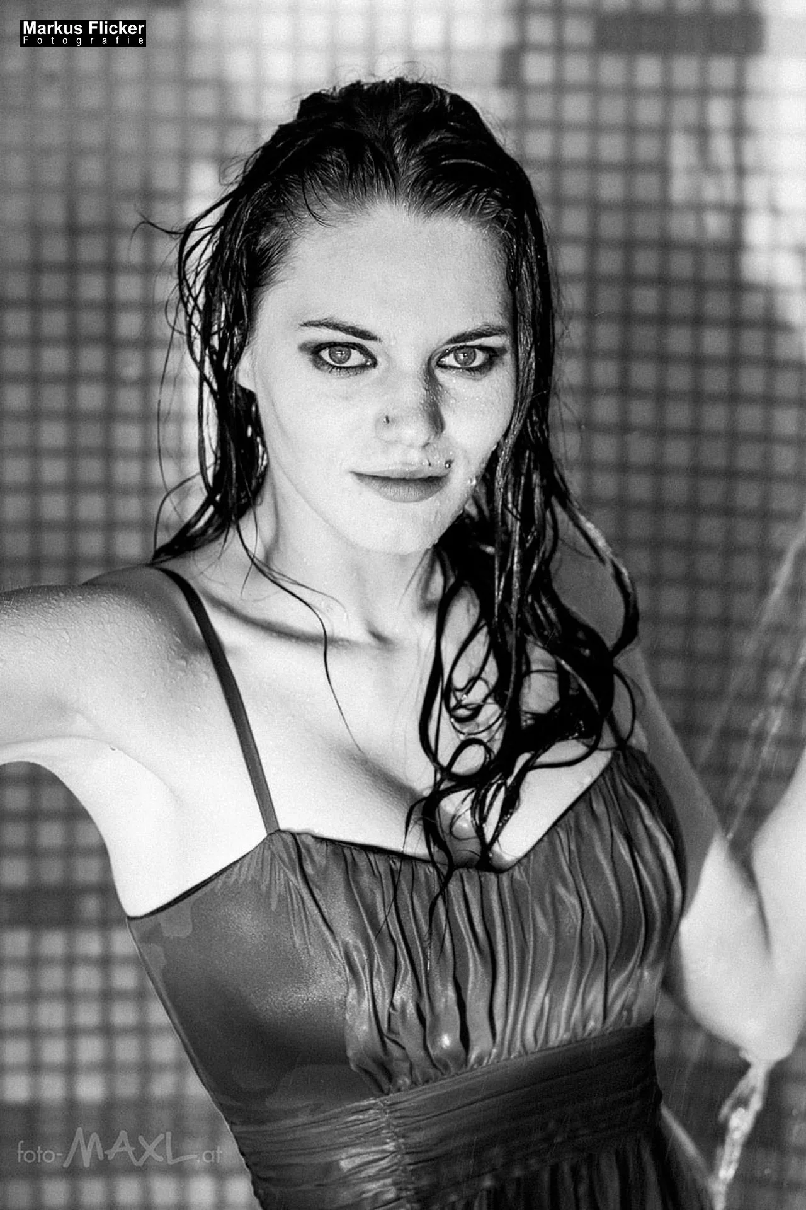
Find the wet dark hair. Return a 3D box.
[{"bbox_3d":[-0.004,-0.074,1.765,0.245,0.405,0.220,-2,9,-15],"label":"wet dark hair"}]

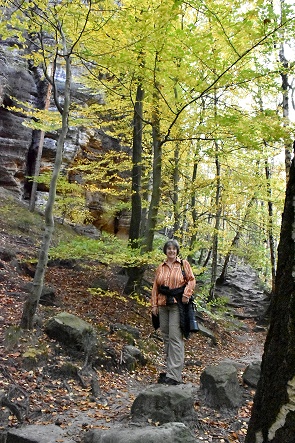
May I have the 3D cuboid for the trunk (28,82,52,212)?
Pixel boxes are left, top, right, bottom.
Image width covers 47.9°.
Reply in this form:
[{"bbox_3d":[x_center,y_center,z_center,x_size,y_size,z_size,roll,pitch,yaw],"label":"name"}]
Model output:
[{"bbox_3d":[-3.950,-2.900,12.440,0.240,5.150,0.240,4,-10,0],"label":"trunk"}]

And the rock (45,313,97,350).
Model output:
[{"bbox_3d":[-1.250,1.790,5.400,0.680,0.470,0.520,-1,-10,11],"label":"rock"}]

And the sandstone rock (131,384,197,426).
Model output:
[{"bbox_3d":[0.165,1.965,3.580,0.660,0.320,0.480,2,-10,-3],"label":"sandstone rock"}]

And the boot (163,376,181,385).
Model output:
[{"bbox_3d":[0.275,1.785,3.790,0.270,0.120,0.105,11,-14,-44],"label":"boot"}]

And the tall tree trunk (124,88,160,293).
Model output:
[{"bbox_3d":[-0.130,-1.020,9.000,0.880,5.700,0.600,1,-10,0],"label":"tall tree trunk"}]

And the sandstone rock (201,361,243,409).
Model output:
[{"bbox_3d":[0.885,1.965,4.000,0.450,0.430,0.400,1,-10,0],"label":"sandstone rock"}]

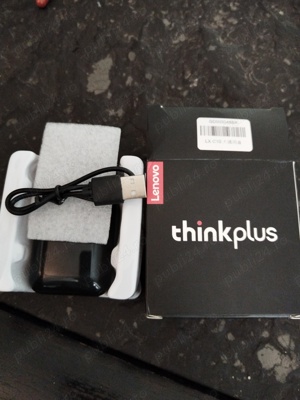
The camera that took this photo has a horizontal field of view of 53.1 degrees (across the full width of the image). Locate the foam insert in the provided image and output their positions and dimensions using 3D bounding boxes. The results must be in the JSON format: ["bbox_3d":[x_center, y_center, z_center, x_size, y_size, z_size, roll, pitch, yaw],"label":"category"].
[{"bbox_3d":[-0.041,-0.010,0.169,0.043,0.003,0.067,5,80,1],"label":"foam insert"}]

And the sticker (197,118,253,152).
[{"bbox_3d":[0.042,-0.036,0.168,0.031,0.001,0.021,2,75,1],"label":"sticker"}]

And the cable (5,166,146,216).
[{"bbox_3d":[-0.041,-0.005,0.164,0.075,0.011,0.021,-6,80,-1],"label":"cable"}]

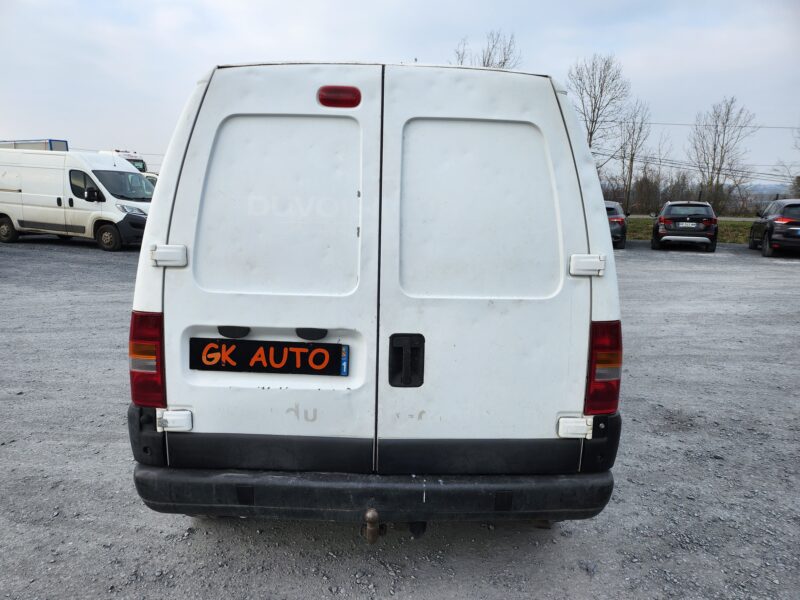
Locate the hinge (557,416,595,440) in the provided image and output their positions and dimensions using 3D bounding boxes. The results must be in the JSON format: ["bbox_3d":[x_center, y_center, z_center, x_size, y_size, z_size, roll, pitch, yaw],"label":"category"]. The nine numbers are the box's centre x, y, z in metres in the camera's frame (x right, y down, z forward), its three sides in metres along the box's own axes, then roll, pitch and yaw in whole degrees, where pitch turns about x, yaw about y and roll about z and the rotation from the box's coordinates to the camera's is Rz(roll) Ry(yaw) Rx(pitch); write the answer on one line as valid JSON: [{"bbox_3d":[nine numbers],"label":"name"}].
[{"bbox_3d":[0.602,0.438,1.900,0.118,0.070,0.032,1,9,-1],"label":"hinge"}]

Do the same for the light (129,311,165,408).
[{"bbox_3d":[-0.894,0.211,1.966,0.125,0.330,0.090,1,9,-1],"label":"light"}]

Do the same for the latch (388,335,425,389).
[{"bbox_3d":[0.023,0.207,1.901,0.120,0.182,0.040,1,9,-1],"label":"latch"}]

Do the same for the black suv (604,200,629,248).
[{"bbox_3d":[7.253,-2.831,20.012,1.820,1.520,4.400,6,11,22],"label":"black suv"}]

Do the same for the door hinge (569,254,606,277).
[{"bbox_3d":[0.633,-0.117,1.873,0.122,0.071,0.038,1,8,-1],"label":"door hinge"}]

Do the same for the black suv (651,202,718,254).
[{"bbox_3d":[10.022,-2.716,19.653,1.800,1.540,4.450,6,11,22],"label":"black suv"}]

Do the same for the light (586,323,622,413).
[{"bbox_3d":[0.726,0.239,1.980,0.155,0.330,0.150,1,8,-1],"label":"light"}]

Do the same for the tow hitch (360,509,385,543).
[{"bbox_3d":[-0.089,0.756,1.860,0.082,0.125,0.130,1,11,-1],"label":"tow hitch"}]

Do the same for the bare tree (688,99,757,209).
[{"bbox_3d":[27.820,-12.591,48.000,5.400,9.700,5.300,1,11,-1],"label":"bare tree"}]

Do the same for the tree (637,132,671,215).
[{"bbox_3d":[21.936,-11.033,48.000,2.650,6.800,2.600,1,11,-1],"label":"tree"}]

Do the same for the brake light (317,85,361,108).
[{"bbox_3d":[-0.201,-0.669,1.824,0.145,0.073,0.035,1,4,-1],"label":"brake light"}]

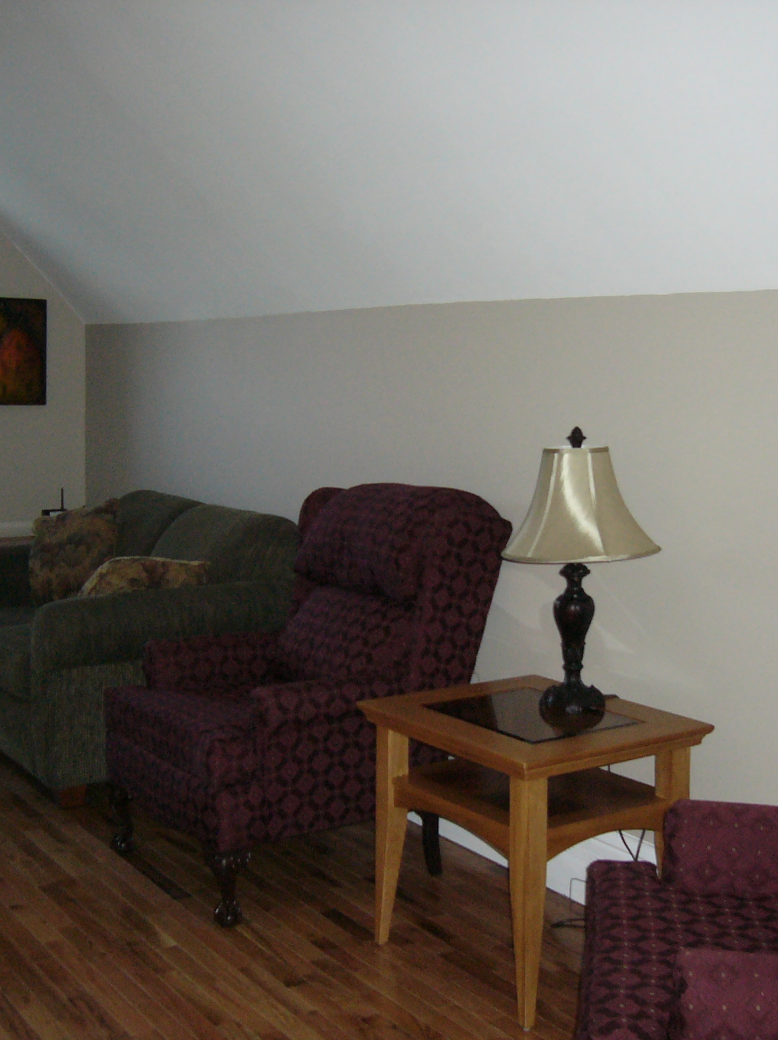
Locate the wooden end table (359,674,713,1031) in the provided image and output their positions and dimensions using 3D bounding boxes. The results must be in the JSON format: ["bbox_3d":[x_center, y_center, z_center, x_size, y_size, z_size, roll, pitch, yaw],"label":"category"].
[{"bbox_3d":[0.337,0.772,3.411,0.580,0.610,0.634,-4,8,-35],"label":"wooden end table"}]

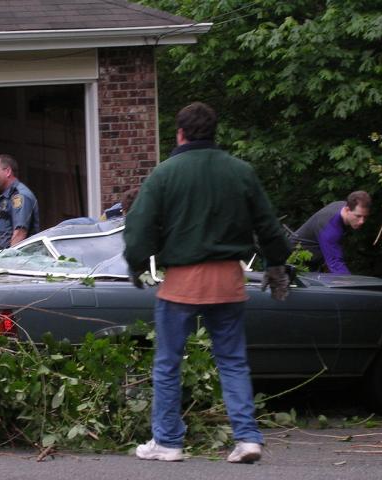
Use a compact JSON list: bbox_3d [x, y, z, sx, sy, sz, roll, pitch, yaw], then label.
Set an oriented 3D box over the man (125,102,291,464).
[{"bbox_3d":[0.090,0.210,10.500,0.760,1.770,0.450,-2,2,-16],"label":"man"}]

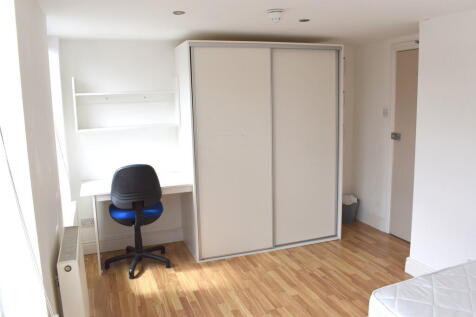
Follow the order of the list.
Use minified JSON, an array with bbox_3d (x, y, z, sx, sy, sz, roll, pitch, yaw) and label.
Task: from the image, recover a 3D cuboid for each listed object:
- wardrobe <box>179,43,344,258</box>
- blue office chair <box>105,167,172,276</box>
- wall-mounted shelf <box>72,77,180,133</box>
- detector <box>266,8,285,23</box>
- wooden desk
[{"bbox_3d":[0.244,-0.114,3.729,1.583,2.020,0.578,-5,10,-20],"label":"wardrobe"},{"bbox_3d":[-0.935,0.505,3.303,0.610,0.990,0.600,-5,10,-20],"label":"blue office chair"},{"bbox_3d":[-1.036,-0.514,3.400,0.940,0.505,0.200,-5,10,-20],"label":"wall-mounted shelf"},{"bbox_3d":[0.253,-0.983,2.456,0.120,0.060,0.120,-5,10,-20],"label":"detector"},{"bbox_3d":[-0.946,0.601,3.414,0.960,0.765,0.548,-5,10,-20],"label":"wooden desk"}]

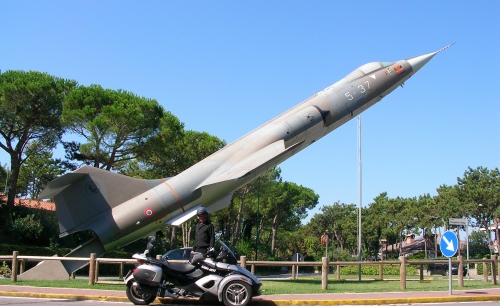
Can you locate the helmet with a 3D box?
[{"bbox_3d":[-0.945,1.214,11.150,0.240,0.220,0.280,-2,-8,22],"label":"helmet"}]

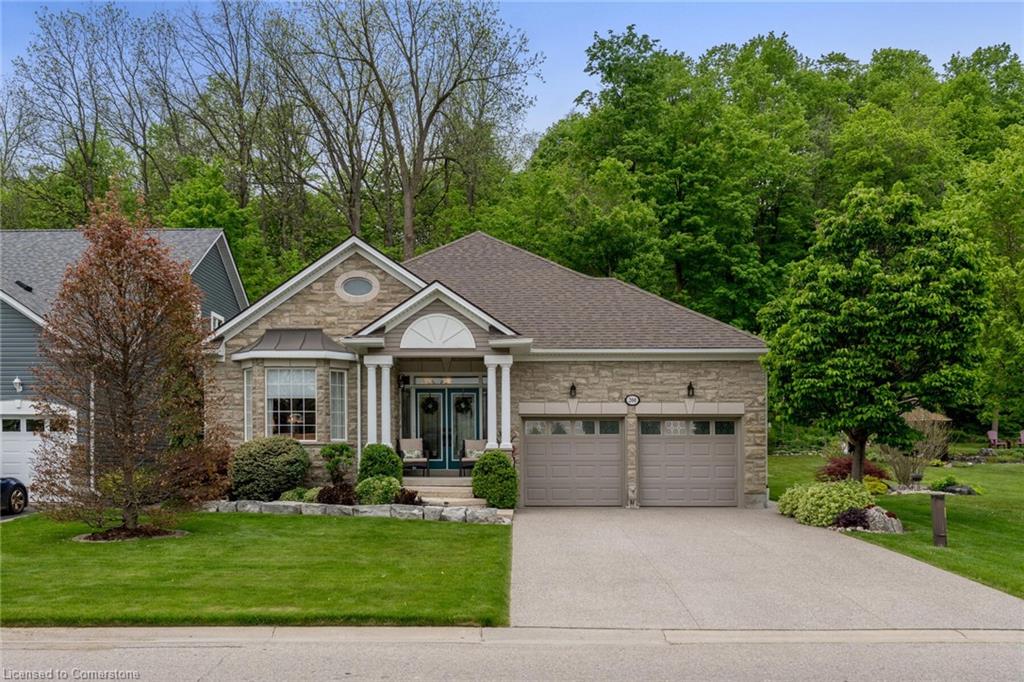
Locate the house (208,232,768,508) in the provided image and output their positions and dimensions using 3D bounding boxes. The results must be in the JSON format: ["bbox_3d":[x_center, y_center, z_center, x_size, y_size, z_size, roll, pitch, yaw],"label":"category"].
[{"bbox_3d":[-0.350,0.350,24.600,12.800,7.300,12.000,0,0,0],"label":"house"}]

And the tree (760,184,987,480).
[{"bbox_3d":[8.688,-0.132,20.500,5.400,7.200,5.100,0,-2,0],"label":"tree"}]

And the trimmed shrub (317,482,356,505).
[{"bbox_3d":[-3.724,3.236,18.100,0.850,0.480,0.700,0,-2,0],"label":"trimmed shrub"}]

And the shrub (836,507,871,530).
[{"bbox_3d":[6.826,3.548,17.100,0.730,0.500,0.620,0,-2,0],"label":"shrub"}]

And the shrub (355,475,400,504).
[{"bbox_3d":[-2.959,3.269,18.800,1.000,0.680,0.950,0,-3,0],"label":"shrub"}]

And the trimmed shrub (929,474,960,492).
[{"bbox_3d":[12.317,4.058,24.300,0.820,0.500,0.700,0,-3,0],"label":"trimmed shrub"}]

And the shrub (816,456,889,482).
[{"bbox_3d":[8.942,3.427,22.400,1.900,0.800,1.600,0,-2,0],"label":"shrub"}]

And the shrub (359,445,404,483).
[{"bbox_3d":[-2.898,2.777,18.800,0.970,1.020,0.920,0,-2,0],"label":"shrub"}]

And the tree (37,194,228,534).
[{"bbox_3d":[-7.271,0.381,16.600,3.600,6.500,3.400,0,-3,0],"label":"tree"}]

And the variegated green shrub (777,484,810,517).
[{"bbox_3d":[6.490,3.650,19.600,0.820,0.700,0.820,0,-2,0],"label":"variegated green shrub"}]

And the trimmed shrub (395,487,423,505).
[{"bbox_3d":[-2.182,3.242,17.900,0.600,0.400,0.520,0,-2,0],"label":"trimmed shrub"}]

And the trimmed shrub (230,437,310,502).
[{"bbox_3d":[-5.294,2.828,18.700,1.740,1.450,1.600,0,-2,0],"label":"trimmed shrub"}]

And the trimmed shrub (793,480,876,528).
[{"bbox_3d":[6.728,3.422,17.900,1.620,0.870,1.350,0,-3,0],"label":"trimmed shrub"}]

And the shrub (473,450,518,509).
[{"bbox_3d":[-0.372,3.128,19.300,1.020,1.270,1.000,0,-3,0],"label":"shrub"}]

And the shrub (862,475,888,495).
[{"bbox_3d":[10.224,4.036,24.000,0.720,0.540,0.700,0,-3,0],"label":"shrub"}]

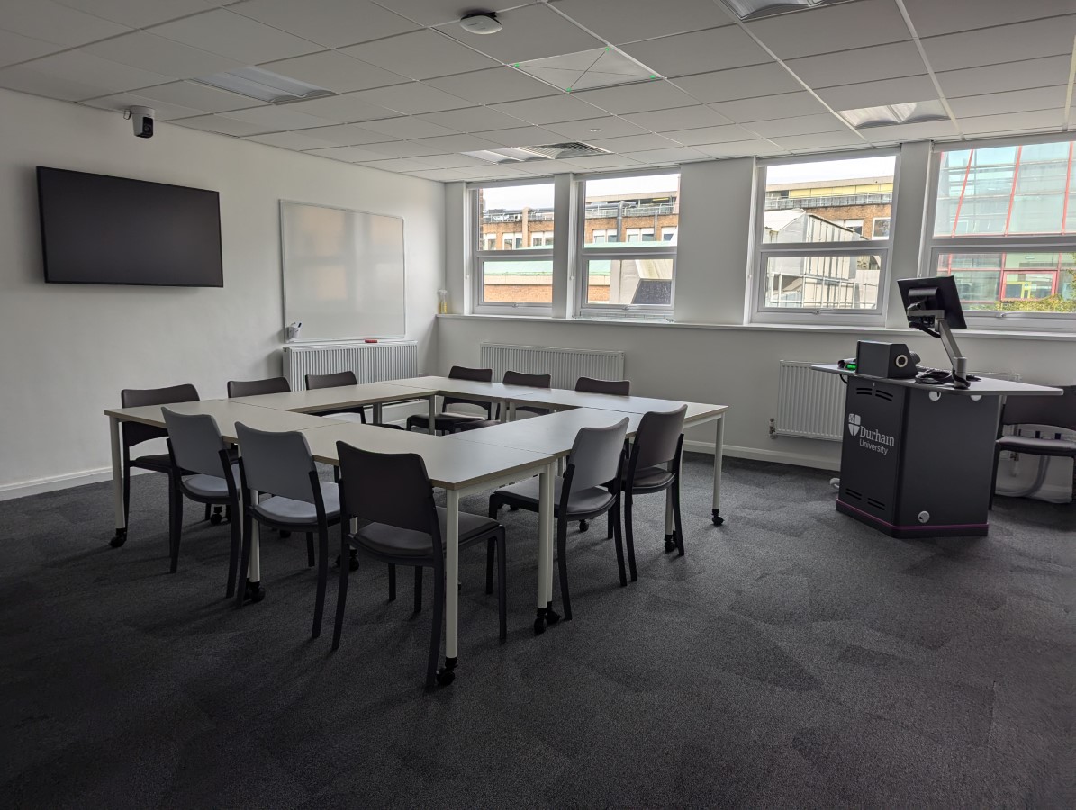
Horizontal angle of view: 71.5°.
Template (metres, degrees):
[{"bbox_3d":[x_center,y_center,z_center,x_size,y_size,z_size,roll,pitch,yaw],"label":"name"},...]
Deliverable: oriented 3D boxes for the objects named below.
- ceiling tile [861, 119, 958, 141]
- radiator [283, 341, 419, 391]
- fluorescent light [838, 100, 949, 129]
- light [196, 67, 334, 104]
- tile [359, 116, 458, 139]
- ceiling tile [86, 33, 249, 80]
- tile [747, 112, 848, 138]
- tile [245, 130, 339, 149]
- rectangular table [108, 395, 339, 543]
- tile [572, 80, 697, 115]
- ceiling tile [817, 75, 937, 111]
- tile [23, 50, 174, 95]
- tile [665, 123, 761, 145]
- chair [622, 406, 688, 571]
[{"bbox_3d":[2.549,-1.888,5.145,0.590,0.020,0.490,7,10,32],"label":"ceiling tile"},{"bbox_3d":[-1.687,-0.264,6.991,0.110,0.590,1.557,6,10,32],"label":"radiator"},{"bbox_3d":[2.228,-1.842,4.668,0.595,0.070,0.595,7,10,32],"label":"fluorescent light"},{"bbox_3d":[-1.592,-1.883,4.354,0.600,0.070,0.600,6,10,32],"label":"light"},{"bbox_3d":[-0.930,-1.978,5.313,0.595,0.030,0.595,7,10,32],"label":"tile"},{"bbox_3d":[-1.904,-1.777,3.815,0.595,0.020,0.595,7,10,32],"label":"ceiling tile"},{"bbox_3d":[1.740,-1.890,5.066,0.600,0.020,0.600,6,10,32],"label":"tile"},{"bbox_3d":[-1.924,-2.109,5.998,0.527,0.025,0.606,7,10,32],"label":"tile"},{"bbox_3d":[-1.567,0.406,3.799,1.172,0.715,0.600,7,10,34],"label":"rectangular table"},{"bbox_3d":[0.586,-1.798,4.355,0.595,0.030,0.595,7,10,32],"label":"tile"},{"bbox_3d":[1.926,-1.772,4.247,0.600,0.020,0.600,6,10,32],"label":"ceiling tile"},{"bbox_3d":[-2.397,-1.832,4.111,0.595,0.025,0.595,7,10,32],"label":"tile"},{"bbox_3d":[1.231,-1.938,5.359,0.595,0.020,0.595,7,10,32],"label":"tile"},{"bbox_3d":[0.455,0.394,3.845,0.500,0.815,0.500,8,10,38],"label":"chair"}]

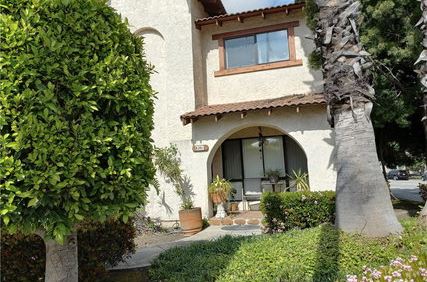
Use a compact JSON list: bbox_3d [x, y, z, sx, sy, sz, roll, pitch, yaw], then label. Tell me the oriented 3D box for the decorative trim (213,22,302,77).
[{"bbox_3d":[1.140,-2.402,8.881,2.326,1.180,0.120,-4,-6,16],"label":"decorative trim"}]

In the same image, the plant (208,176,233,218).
[{"bbox_3d":[0.178,1.388,8.396,0.570,1.032,0.530,-2,-6,0],"label":"plant"}]

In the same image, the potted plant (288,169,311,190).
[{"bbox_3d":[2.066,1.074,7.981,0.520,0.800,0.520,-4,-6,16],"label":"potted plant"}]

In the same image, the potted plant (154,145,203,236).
[{"bbox_3d":[-0.831,1.097,7.704,1.070,2.008,0.700,-4,-6,16],"label":"potted plant"}]

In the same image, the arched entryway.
[{"bbox_3d":[1.059,0.716,8.068,2.399,2.225,0.420,-4,-6,16],"label":"arched entryway"}]

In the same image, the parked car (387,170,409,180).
[{"bbox_3d":[31.926,6.044,58.000,1.850,1.620,4.600,-2,-6,-1],"label":"parked car"}]

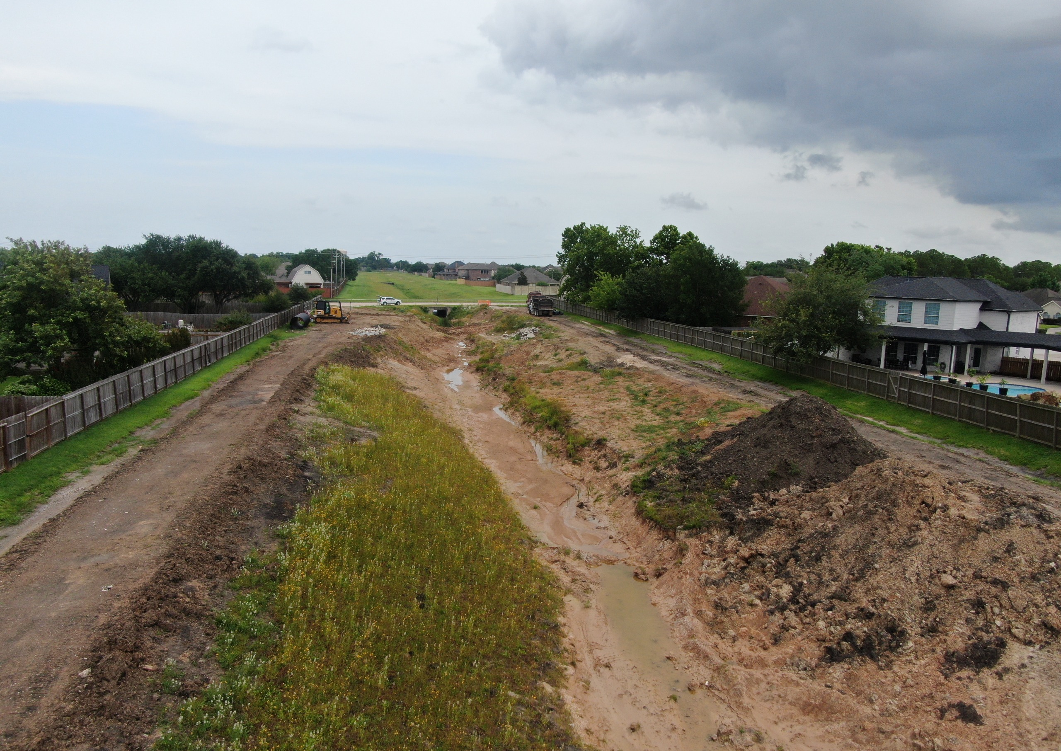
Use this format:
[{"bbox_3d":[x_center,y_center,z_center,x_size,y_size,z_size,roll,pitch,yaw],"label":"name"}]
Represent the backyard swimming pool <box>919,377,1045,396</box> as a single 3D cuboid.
[{"bbox_3d":[36.588,1.116,59.966,6.200,0.750,10.000,-3,9,-23],"label":"backyard swimming pool"}]

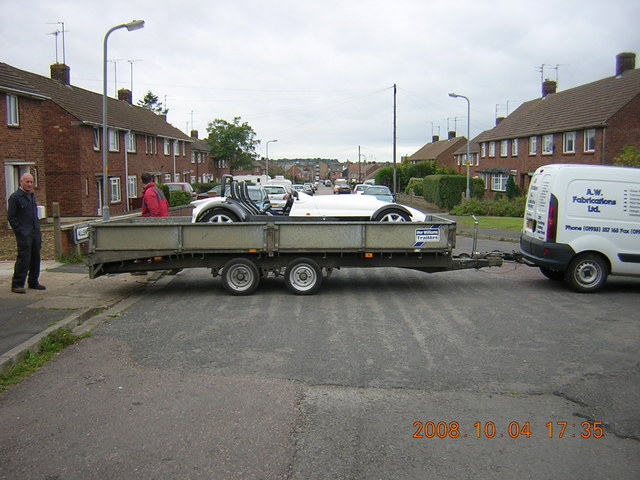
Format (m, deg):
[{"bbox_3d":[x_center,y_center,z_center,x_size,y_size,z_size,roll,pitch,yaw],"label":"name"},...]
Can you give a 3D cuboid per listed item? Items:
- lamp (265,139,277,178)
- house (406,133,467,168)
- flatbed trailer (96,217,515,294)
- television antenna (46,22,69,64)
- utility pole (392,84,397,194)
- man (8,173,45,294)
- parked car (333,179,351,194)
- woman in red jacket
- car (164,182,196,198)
[{"bbox_3d":[-4.242,-6.181,57.671,0.950,5.000,0.280,0,6,0],"label":"lamp"},{"bbox_3d":[21.345,-13.346,113.217,8.400,9.200,29.000,0,6,0],"label":"house"},{"bbox_3d":[-0.210,0.138,10.180,6.000,1.050,2.020,0,6,0],"label":"flatbed trailer"},{"bbox_3d":[-15.360,-11.538,38.948,1.300,2.480,0.600,0,6,0],"label":"television antenna"},{"bbox_3d":[5.598,-7.359,49.486,0.260,8.240,0.260,0,6,0],"label":"utility pole"},{"bbox_3d":[-4.148,-0.103,9.398,0.330,1.670,0.450,3,7,28],"label":"man"},{"bbox_3d":[2.176,-5.233,65.830,1.720,1.460,4.100,0,6,0],"label":"parked car"},{"bbox_3d":[-2.993,-0.394,12.032,0.330,1.630,0.460,5,8,35],"label":"woman in red jacket"},{"bbox_3d":[-9.350,-2.773,40.948,3.650,1.480,1.660,0,6,0],"label":"car"}]

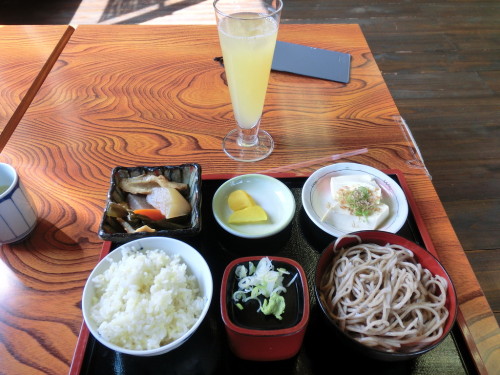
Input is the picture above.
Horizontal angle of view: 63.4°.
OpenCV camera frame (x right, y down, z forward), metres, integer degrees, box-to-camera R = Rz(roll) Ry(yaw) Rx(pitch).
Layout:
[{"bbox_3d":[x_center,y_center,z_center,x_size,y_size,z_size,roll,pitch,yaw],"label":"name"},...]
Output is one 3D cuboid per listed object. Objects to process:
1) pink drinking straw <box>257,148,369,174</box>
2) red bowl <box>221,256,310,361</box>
[{"bbox_3d":[0.082,-0.034,0.575,0.192,0.006,0.006,-13,48,-12],"label":"pink drinking straw"},{"bbox_3d":[0.015,0.123,0.409,0.083,0.068,0.082,-1,47,-1],"label":"red bowl"}]

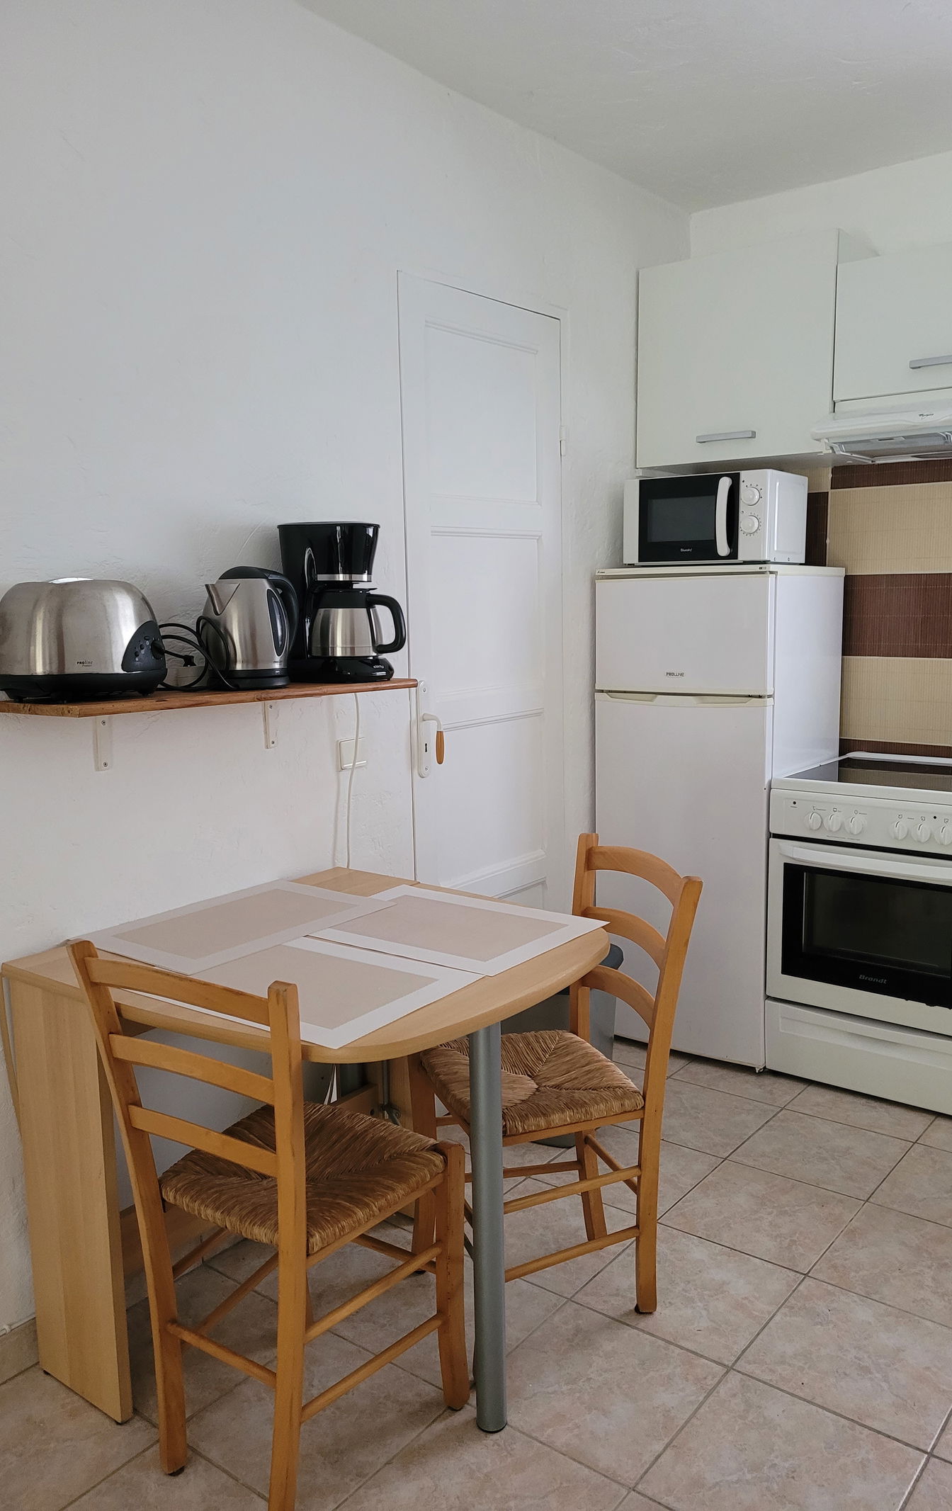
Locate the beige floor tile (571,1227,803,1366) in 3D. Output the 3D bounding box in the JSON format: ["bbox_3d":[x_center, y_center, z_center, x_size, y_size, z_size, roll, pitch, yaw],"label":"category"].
[{"bbox_3d":[0.421,1.053,2.234,0.336,0.012,0.336,5,10,38],"label":"beige floor tile"}]

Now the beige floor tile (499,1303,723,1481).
[{"bbox_3d":[0.211,1.094,1.970,0.336,0.012,0.336,5,10,38],"label":"beige floor tile"}]

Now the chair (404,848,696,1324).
[{"bbox_3d":[0.136,0.626,2.150,0.450,0.860,0.420,-4,9,-20],"label":"chair"}]

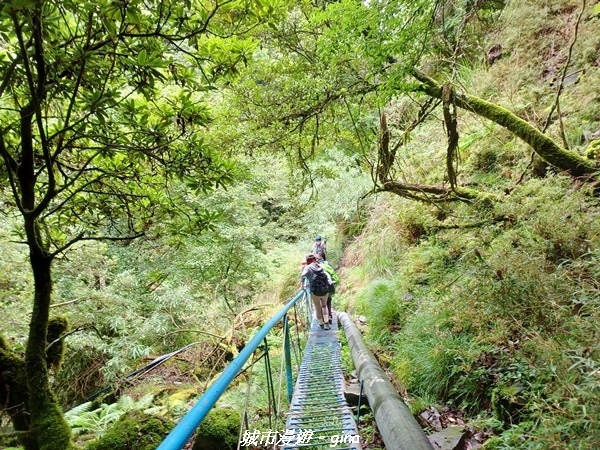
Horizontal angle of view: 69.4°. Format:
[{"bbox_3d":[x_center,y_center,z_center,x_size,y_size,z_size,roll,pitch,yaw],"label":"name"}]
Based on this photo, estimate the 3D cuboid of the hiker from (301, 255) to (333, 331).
[{"bbox_3d":[0.337,1.320,8.600,0.620,1.520,0.580,0,5,-5],"label":"hiker"}]

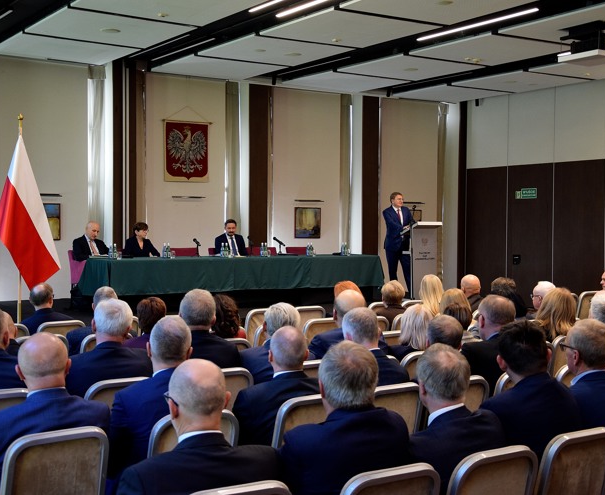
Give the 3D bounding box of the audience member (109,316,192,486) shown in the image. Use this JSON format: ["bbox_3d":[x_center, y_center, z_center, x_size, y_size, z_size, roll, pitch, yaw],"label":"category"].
[{"bbox_3d":[-0.622,0.879,3.835,0.530,1.224,0.800,0,1,-30],"label":"audience member"}]

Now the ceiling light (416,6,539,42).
[{"bbox_3d":[2.333,-3.049,12.696,0.080,0.080,2.336,0,1,-34],"label":"ceiling light"}]

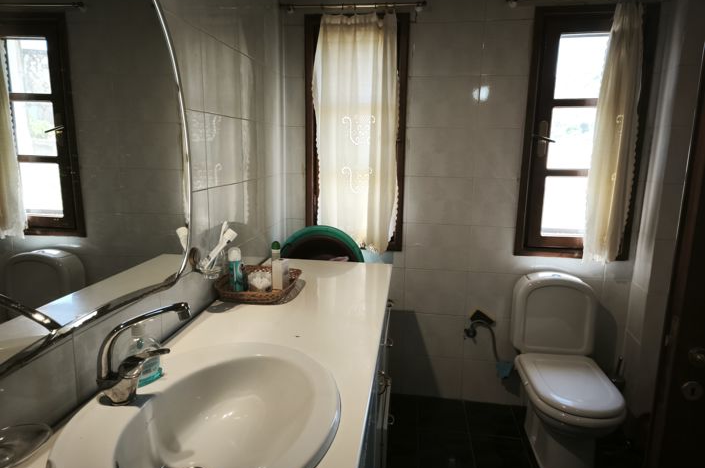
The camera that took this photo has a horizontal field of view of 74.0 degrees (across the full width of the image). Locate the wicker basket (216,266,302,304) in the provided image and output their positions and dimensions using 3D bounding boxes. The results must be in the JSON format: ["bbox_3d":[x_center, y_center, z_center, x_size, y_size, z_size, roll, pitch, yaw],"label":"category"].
[{"bbox_3d":[-0.353,0.202,1.847,0.263,0.057,0.350,2,11,8],"label":"wicker basket"}]

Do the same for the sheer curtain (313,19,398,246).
[{"bbox_3d":[0.012,-0.492,2.386,0.438,1.186,0.070,2,11,8],"label":"sheer curtain"}]

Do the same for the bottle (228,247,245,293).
[{"bbox_3d":[-0.451,0.139,1.809,0.053,0.179,0.053,2,11,8],"label":"bottle"}]

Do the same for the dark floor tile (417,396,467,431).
[{"bbox_3d":[0.481,0.971,2.505,0.254,0.012,0.309,2,11,8],"label":"dark floor tile"}]

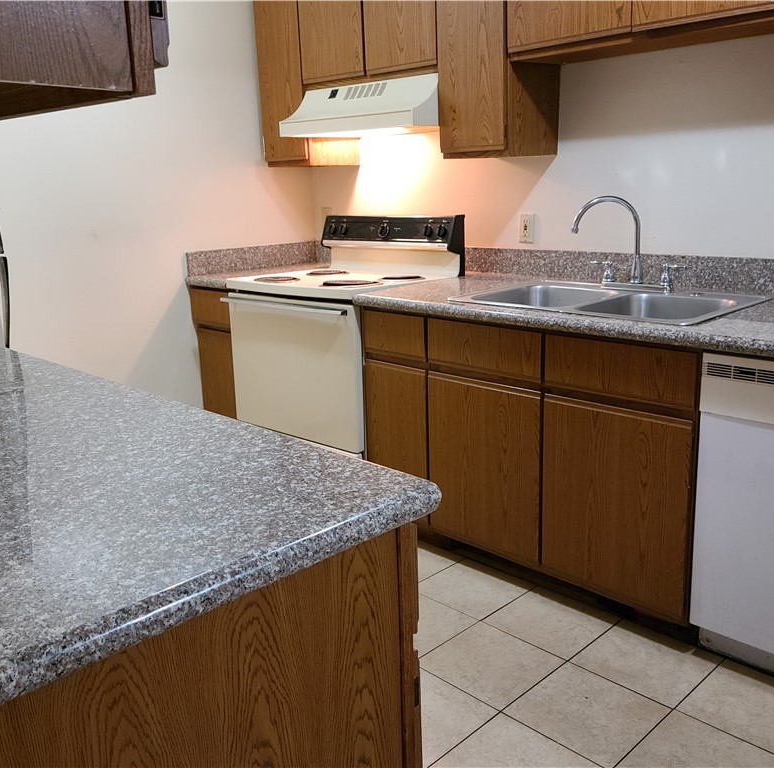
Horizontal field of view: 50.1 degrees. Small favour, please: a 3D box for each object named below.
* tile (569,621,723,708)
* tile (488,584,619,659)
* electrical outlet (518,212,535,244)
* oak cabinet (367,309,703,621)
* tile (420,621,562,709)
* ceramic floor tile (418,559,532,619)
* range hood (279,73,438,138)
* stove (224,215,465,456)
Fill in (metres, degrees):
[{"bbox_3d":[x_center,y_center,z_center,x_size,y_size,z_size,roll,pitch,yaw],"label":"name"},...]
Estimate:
[{"bbox_3d":[0.714,0.756,2.264,0.301,0.010,0.302,-15,19,-43],"label":"tile"},{"bbox_3d":[0.498,0.711,2.477,0.301,0.010,0.302,-15,19,-43],"label":"tile"},{"bbox_3d":[0.532,-0.587,3.137,0.010,0.112,0.070,-15,19,-43],"label":"electrical outlet"},{"bbox_3d":[0.568,0.146,2.796,0.625,0.826,1.246,-15,19,-43],"label":"oak cabinet"},{"bbox_3d":[0.282,0.770,2.270,0.302,0.010,0.302,-15,19,-43],"label":"tile"},{"bbox_3d":[0.283,0.665,2.689,0.301,0.010,0.302,-15,19,-43],"label":"ceramic floor tile"},{"bbox_3d":[-0.029,-1.087,3.276,0.425,0.190,0.751,-15,19,-43],"label":"range hood"},{"bbox_3d":[-0.175,-0.102,3.450,0.685,1.142,0.762,-15,19,-43],"label":"stove"}]

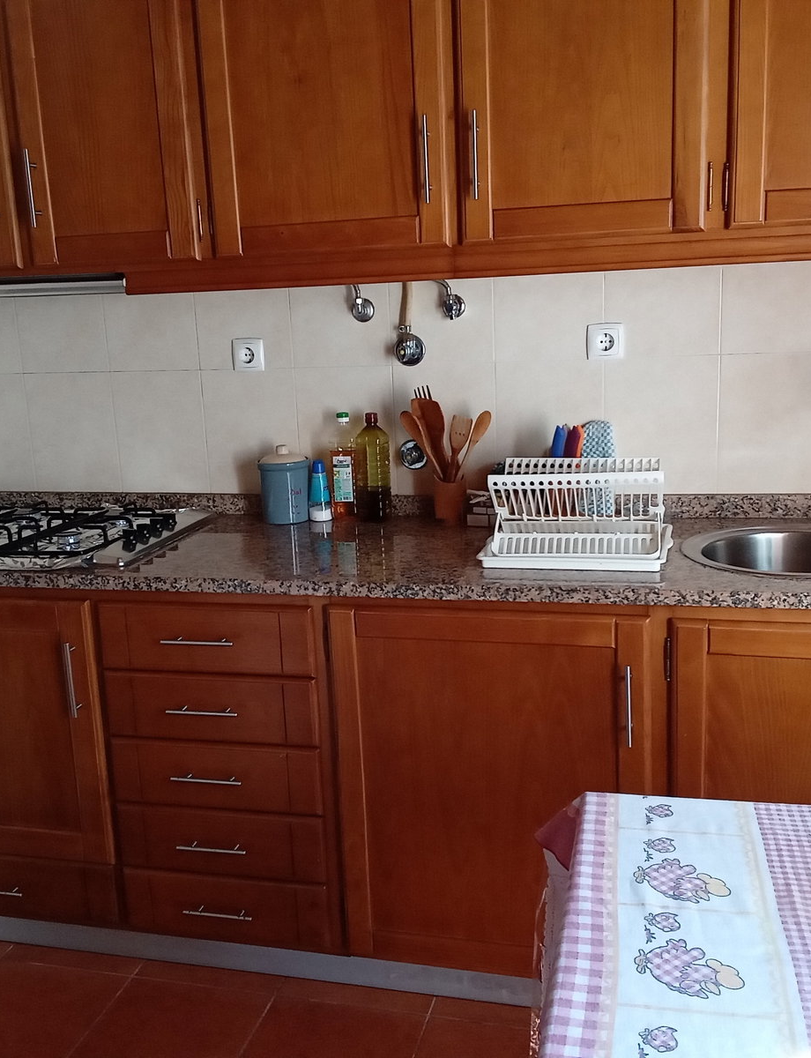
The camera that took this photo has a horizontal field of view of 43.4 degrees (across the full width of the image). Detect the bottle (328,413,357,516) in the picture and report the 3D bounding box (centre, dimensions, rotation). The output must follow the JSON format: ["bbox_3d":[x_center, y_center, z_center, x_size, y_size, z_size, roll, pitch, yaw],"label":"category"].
[{"bbox_3d":[-0.150,-0.152,2.459,0.065,0.257,0.064,-1,12,7],"label":"bottle"}]

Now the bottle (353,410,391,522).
[{"bbox_3d":[-0.079,-0.149,2.437,0.082,0.255,0.078,-1,12,7],"label":"bottle"}]

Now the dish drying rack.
[{"bbox_3d":[0.345,-0.039,2.034,0.362,0.172,0.320,1,13,14],"label":"dish drying rack"}]

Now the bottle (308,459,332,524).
[{"bbox_3d":[-0.207,-0.095,2.470,0.061,0.147,0.058,-3,12,-3],"label":"bottle"}]

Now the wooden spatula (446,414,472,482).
[{"bbox_3d":[0.111,-0.143,2.361,0.047,0.240,0.018,11,15,2],"label":"wooden spatula"}]

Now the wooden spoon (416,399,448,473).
[{"bbox_3d":[0.082,-0.165,2.374,0.058,0.279,0.018,-13,5,2],"label":"wooden spoon"}]

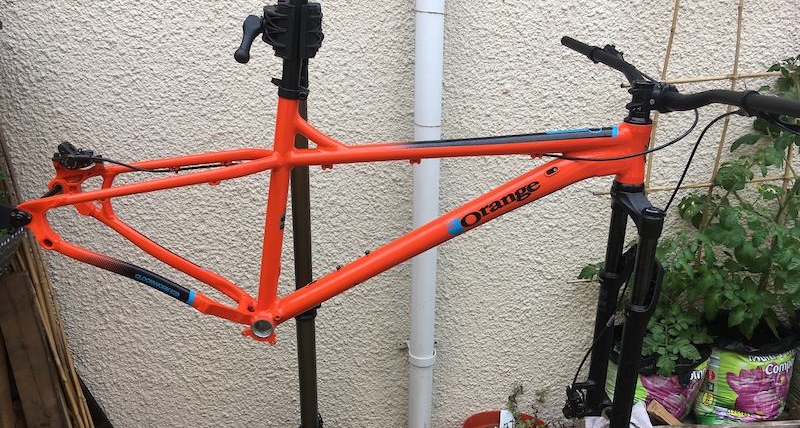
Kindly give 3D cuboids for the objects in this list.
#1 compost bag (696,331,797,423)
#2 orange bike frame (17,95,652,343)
[{"bbox_3d":[1.008,0.432,1.960,0.245,0.230,0.240,-5,21,-16],"label":"compost bag"},{"bbox_3d":[-0.094,0.009,1.226,1.090,0.458,0.168,-1,20,-4],"label":"orange bike frame"}]

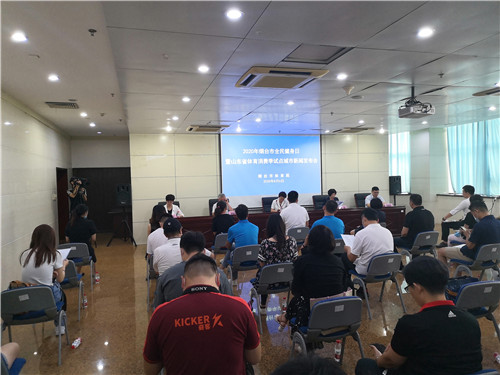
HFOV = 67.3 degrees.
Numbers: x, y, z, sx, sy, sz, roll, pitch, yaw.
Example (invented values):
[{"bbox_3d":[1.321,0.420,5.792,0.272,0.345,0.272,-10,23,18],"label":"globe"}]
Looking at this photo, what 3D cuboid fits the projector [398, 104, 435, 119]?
[{"bbox_3d":[2.414,-1.095,5.434,0.385,0.110,0.295,-2,1,-16],"label":"projector"}]

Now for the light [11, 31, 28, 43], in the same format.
[{"bbox_3d":[-2.203,-1.443,3.581,0.160,0.060,0.160,-2,2,-16],"label":"light"}]

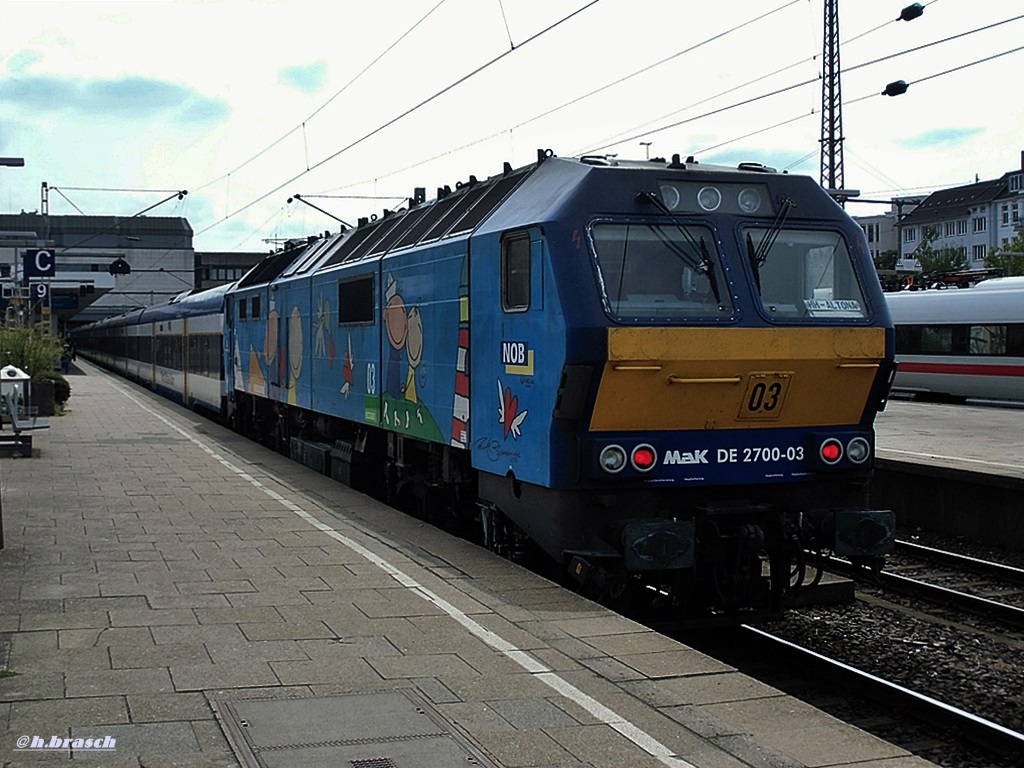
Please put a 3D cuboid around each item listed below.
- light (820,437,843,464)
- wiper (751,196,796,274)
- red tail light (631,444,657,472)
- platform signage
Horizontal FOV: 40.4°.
[{"bbox_3d":[2.557,0.540,11.139,0.200,0.200,0.080,-1,2,-19],"label":"light"},{"bbox_3d":[2.129,-1.183,11.165,0.500,0.800,0.100,-1,-25,-19],"label":"wiper"},{"bbox_3d":[1.005,0.563,10.614,0.200,0.200,0.080,-1,2,-19],"label":"red tail light"},{"bbox_3d":[-15.051,-3.835,44.428,0.870,0.860,0.130,-1,2,-19],"label":"platform signage"}]

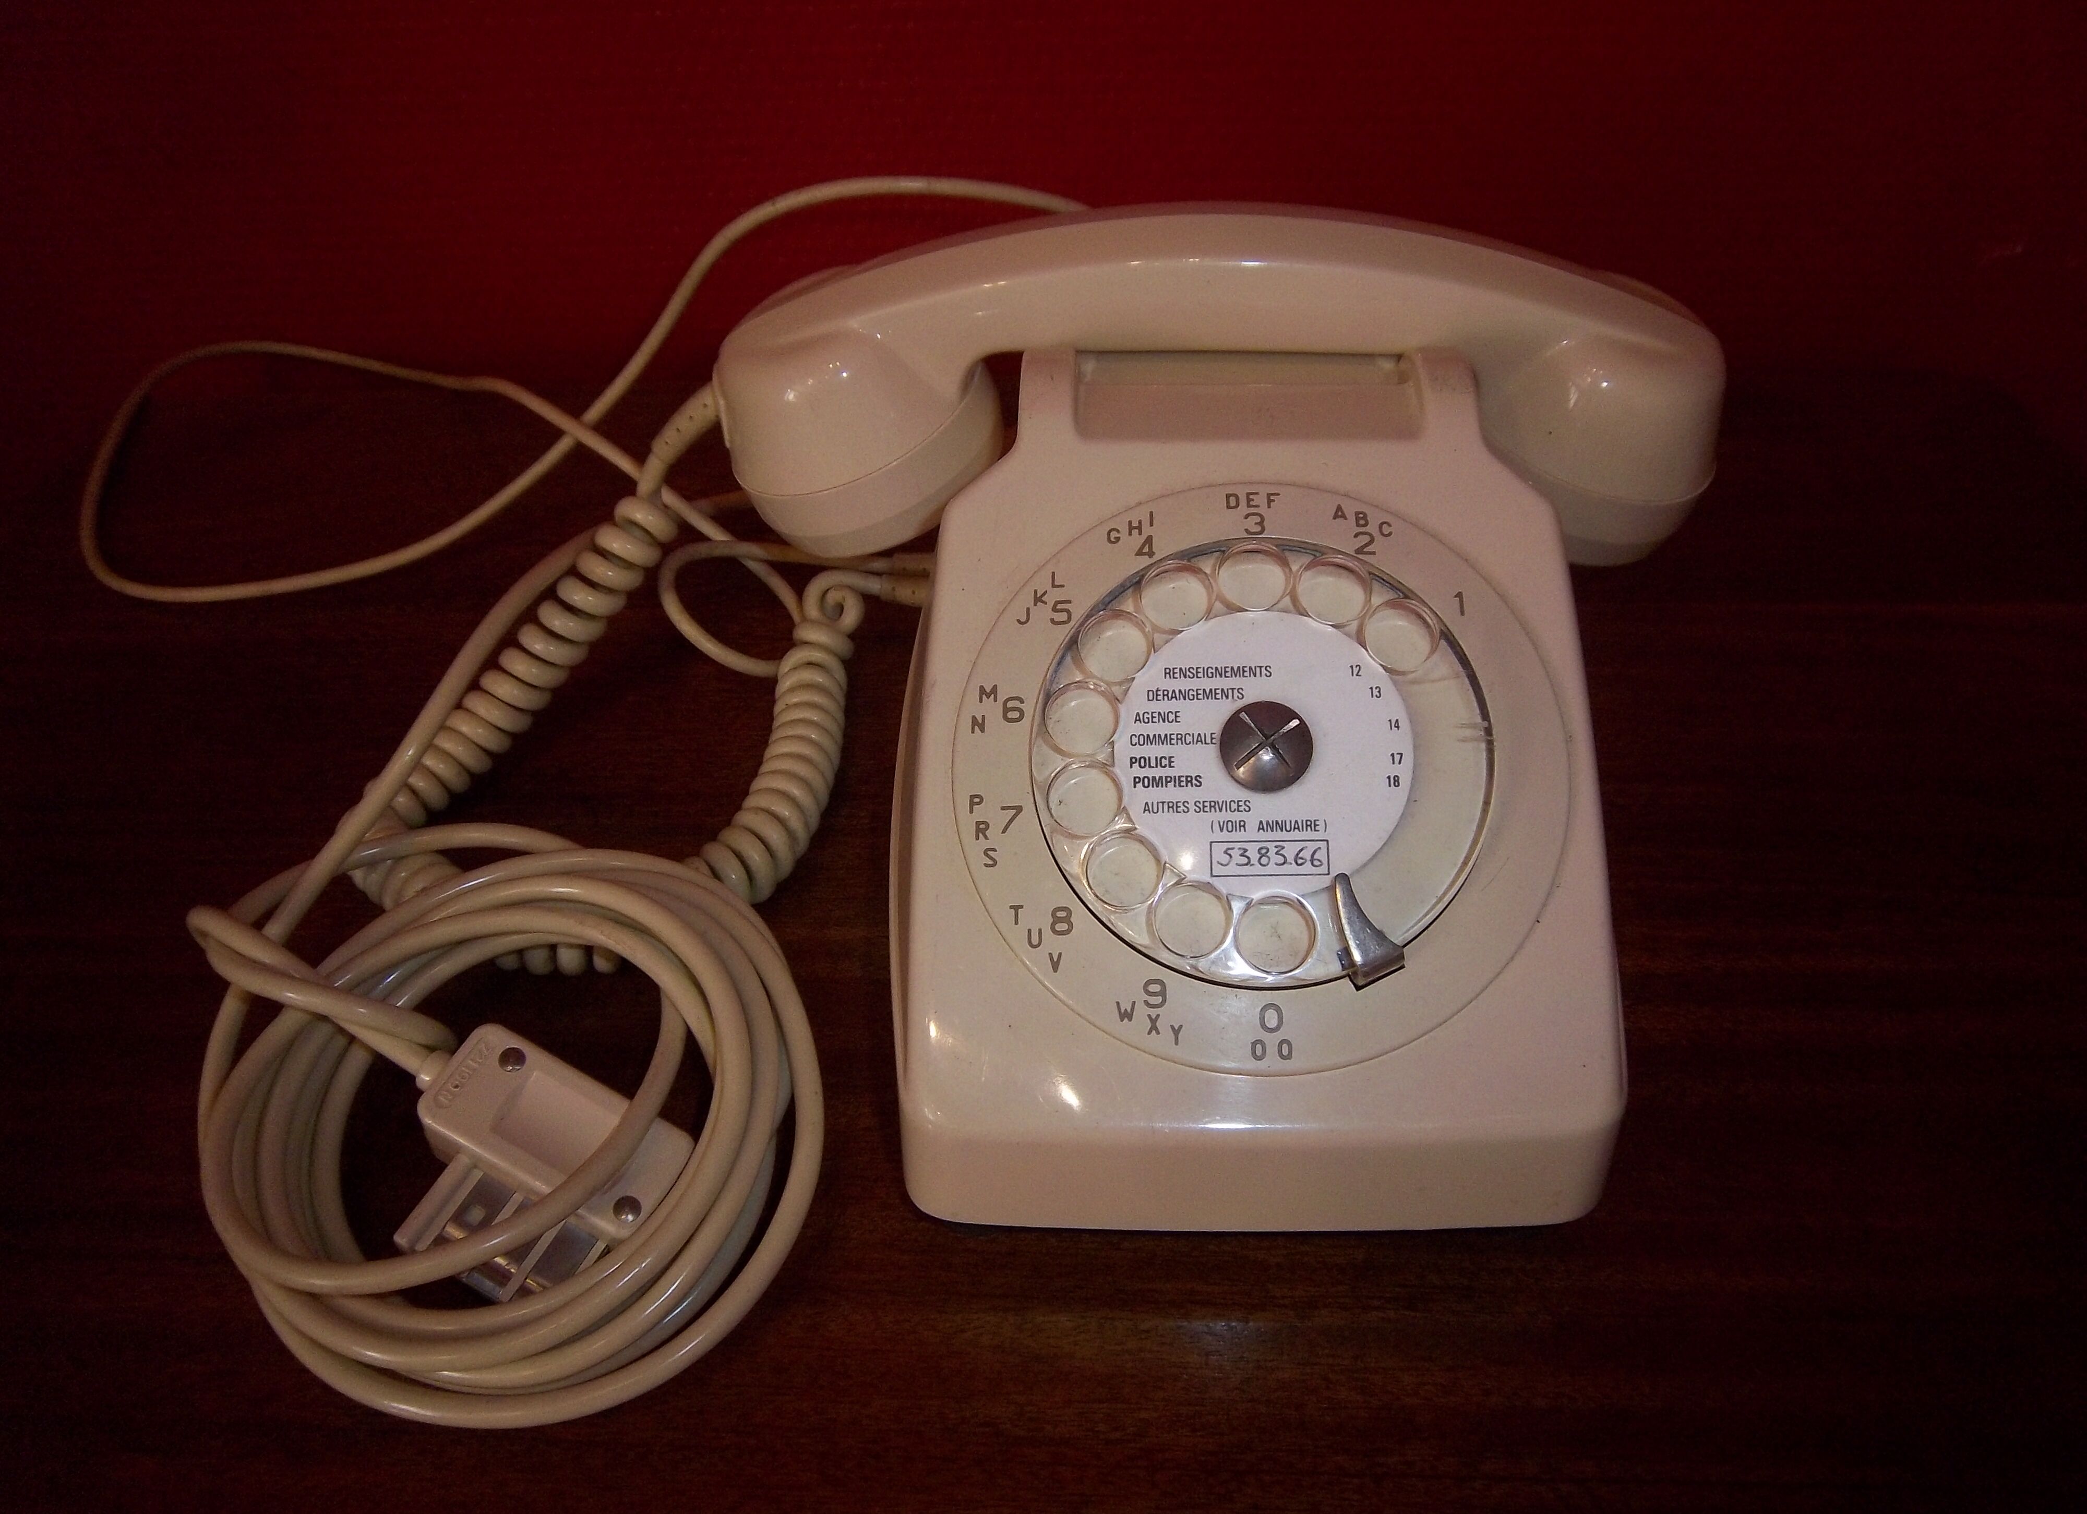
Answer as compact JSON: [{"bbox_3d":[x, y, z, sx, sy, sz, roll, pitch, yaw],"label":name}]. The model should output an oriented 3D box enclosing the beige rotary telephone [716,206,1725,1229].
[{"bbox_3d":[0.037,-0.029,0.351,0.219,0.131,0.212,-1,45,3],"label":"beige rotary telephone"}]

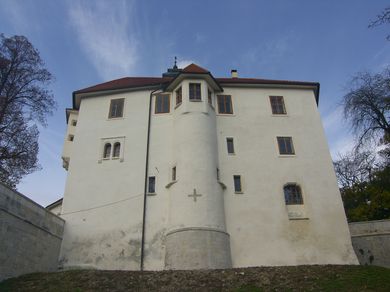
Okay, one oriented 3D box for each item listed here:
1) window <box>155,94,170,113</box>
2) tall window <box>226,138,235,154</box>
[{"bbox_3d":[-2.438,-3.155,24.097,1.126,1.736,0.200,-3,-29,2],"label":"window"},{"bbox_3d":[2.533,0.028,22.368,0.459,1.256,0.200,0,-29,-4],"label":"tall window"}]

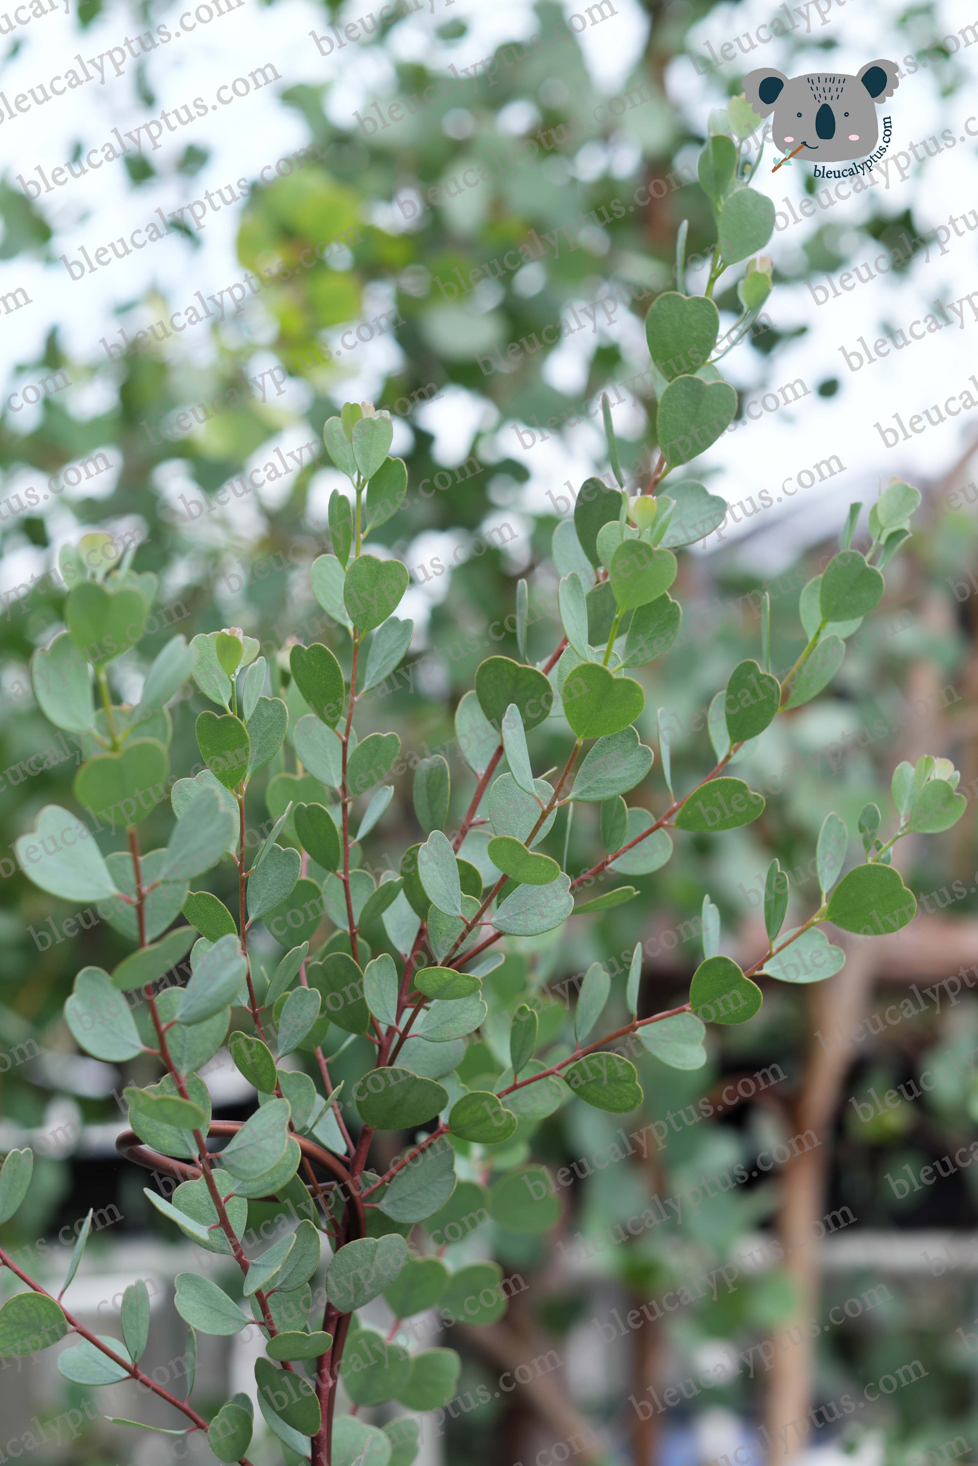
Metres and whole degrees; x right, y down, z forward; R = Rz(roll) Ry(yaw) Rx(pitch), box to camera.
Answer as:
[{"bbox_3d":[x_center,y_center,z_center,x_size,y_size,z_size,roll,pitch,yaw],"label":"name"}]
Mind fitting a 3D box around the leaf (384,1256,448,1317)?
[{"bbox_3d":[-0.023,0.175,1.080,0.021,0.021,0.004,27,0,3],"label":"leaf"}]

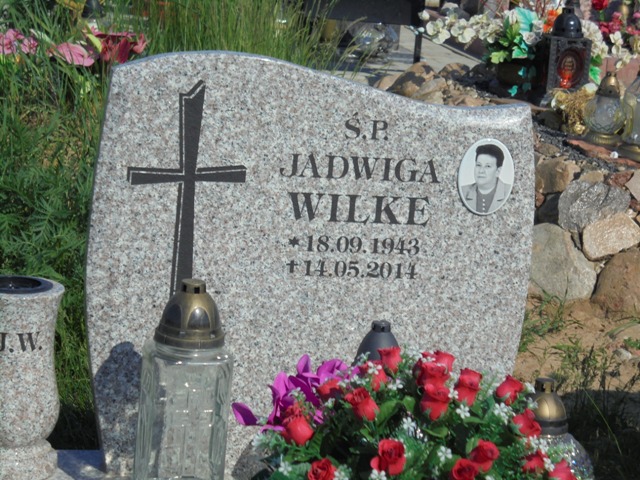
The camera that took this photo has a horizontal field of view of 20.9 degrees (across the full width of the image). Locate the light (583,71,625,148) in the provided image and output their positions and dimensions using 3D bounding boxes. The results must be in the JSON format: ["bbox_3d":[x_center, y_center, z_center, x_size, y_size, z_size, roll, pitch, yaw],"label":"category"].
[{"bbox_3d":[0.799,-0.368,4.850,0.117,0.203,0.117,4,12,-1],"label":"light"}]

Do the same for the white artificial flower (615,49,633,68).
[{"bbox_3d":[0.891,-0.533,5.100,0.055,0.057,0.040,9,13,19],"label":"white artificial flower"}]

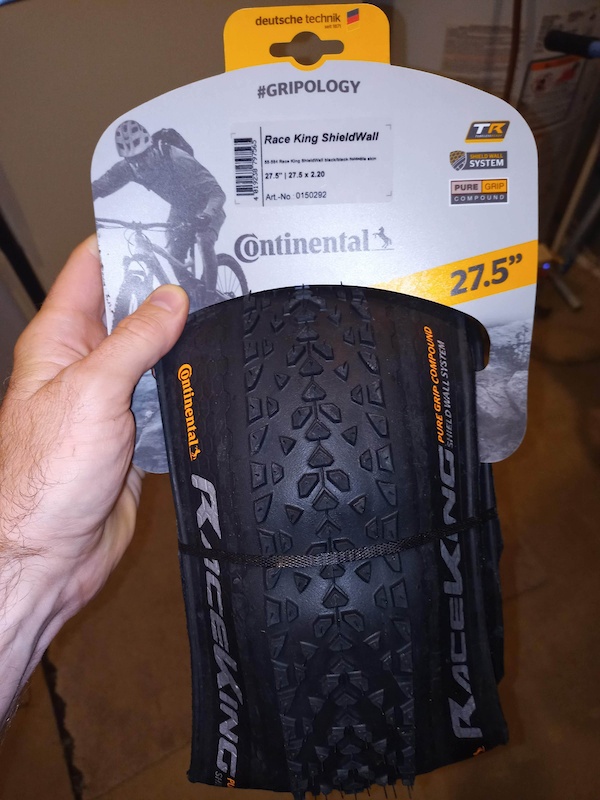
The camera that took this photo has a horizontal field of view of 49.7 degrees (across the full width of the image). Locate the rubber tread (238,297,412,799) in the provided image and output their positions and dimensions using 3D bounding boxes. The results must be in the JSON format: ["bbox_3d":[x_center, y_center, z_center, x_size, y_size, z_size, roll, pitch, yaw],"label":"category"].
[{"bbox_3d":[0.015,0.066,0.281,0.062,0.235,0.043,-6,1,0],"label":"rubber tread"}]

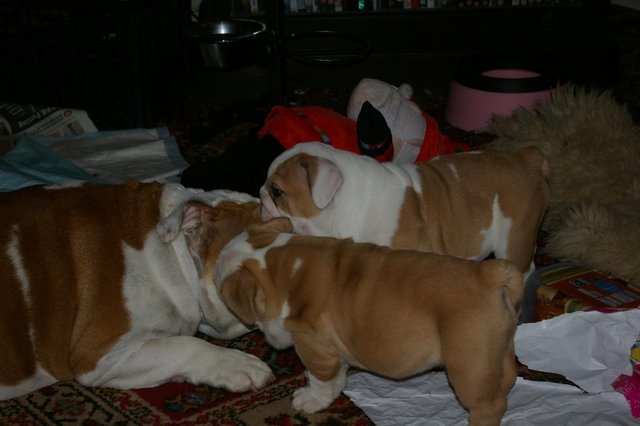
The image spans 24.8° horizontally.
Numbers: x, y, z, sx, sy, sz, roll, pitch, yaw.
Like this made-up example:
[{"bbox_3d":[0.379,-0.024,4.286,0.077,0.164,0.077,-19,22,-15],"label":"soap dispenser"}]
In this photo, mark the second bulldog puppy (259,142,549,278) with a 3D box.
[{"bbox_3d":[0.123,0.018,2.120,0.415,0.250,0.170,-3,27,-6],"label":"second bulldog puppy"}]

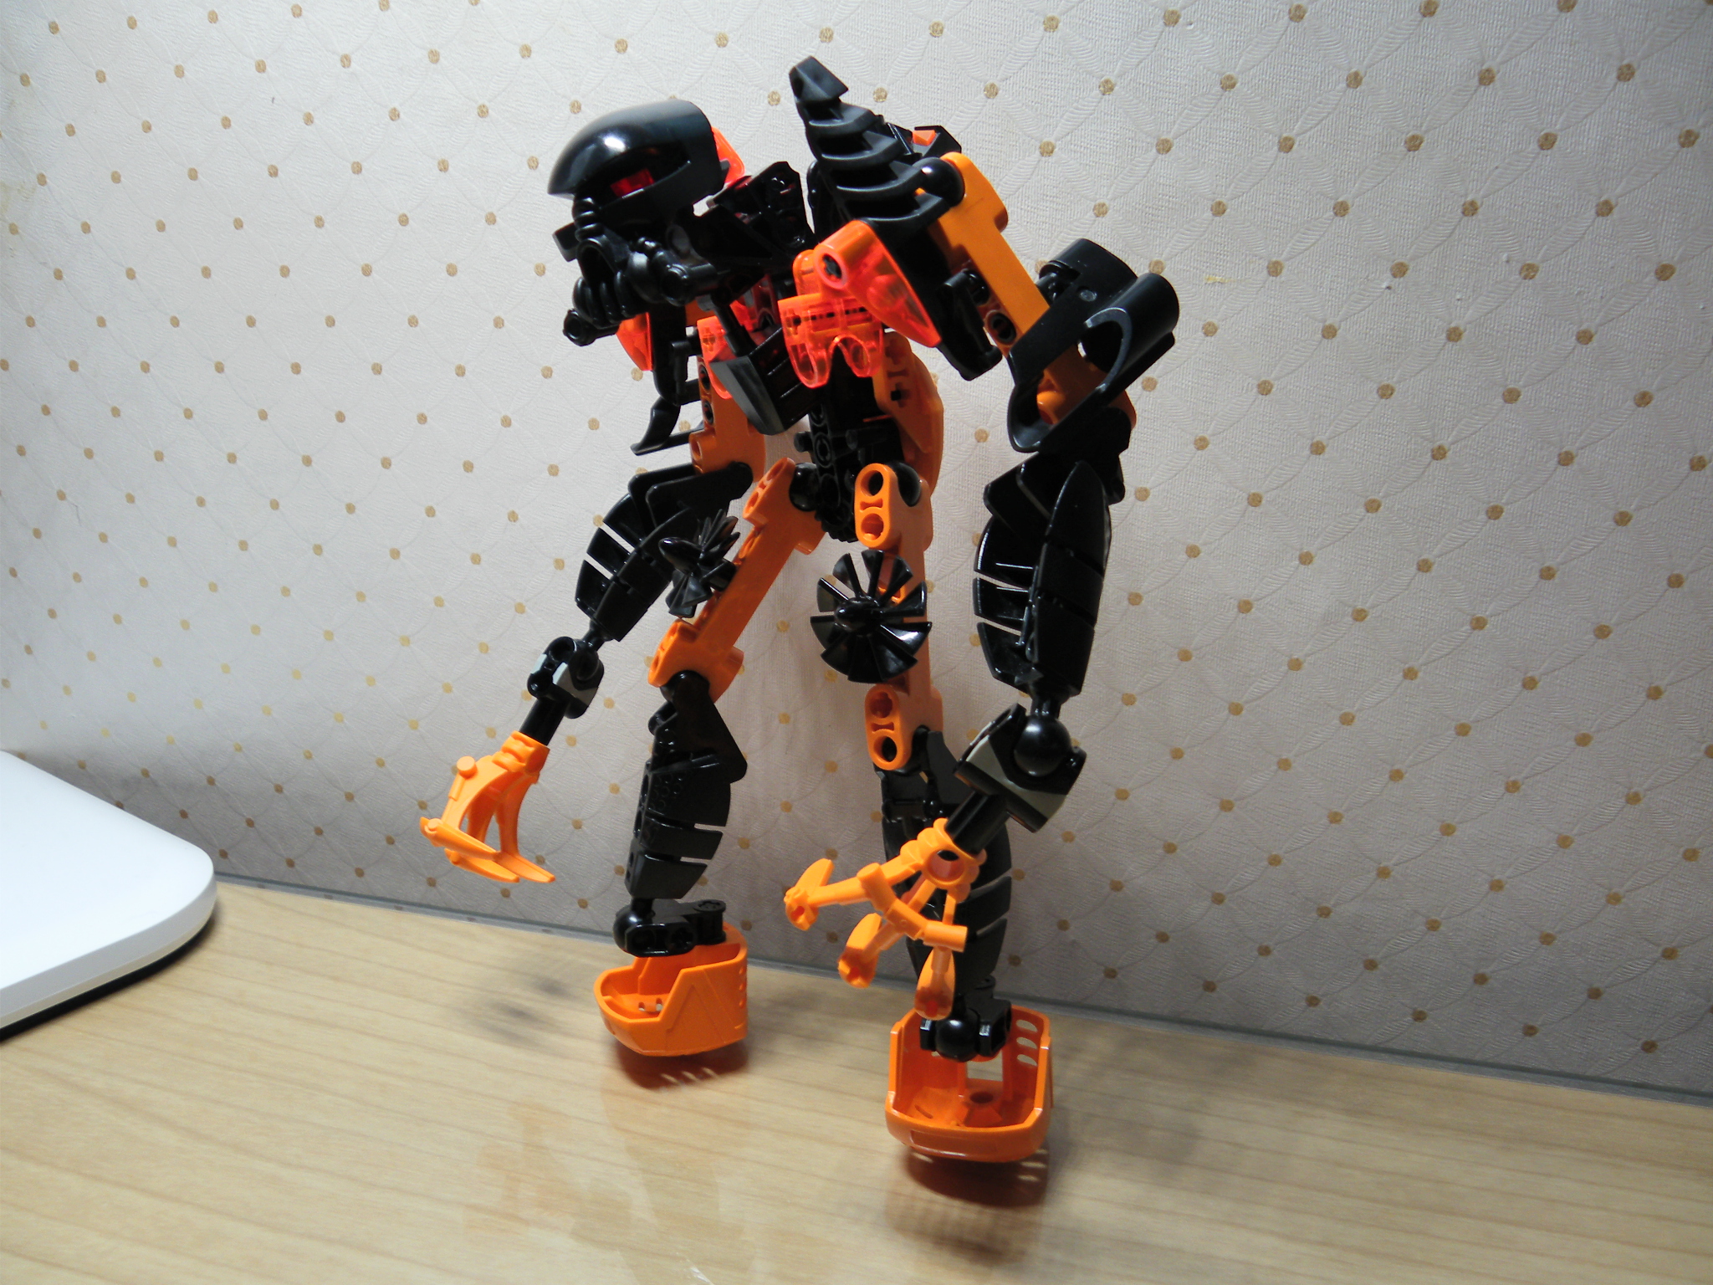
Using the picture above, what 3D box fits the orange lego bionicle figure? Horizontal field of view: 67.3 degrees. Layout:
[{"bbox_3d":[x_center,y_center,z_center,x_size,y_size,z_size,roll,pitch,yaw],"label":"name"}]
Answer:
[{"bbox_3d":[-0.013,0.004,0.243,0.117,0.210,0.118,-14,22,-39],"label":"orange lego bionicle figure"}]

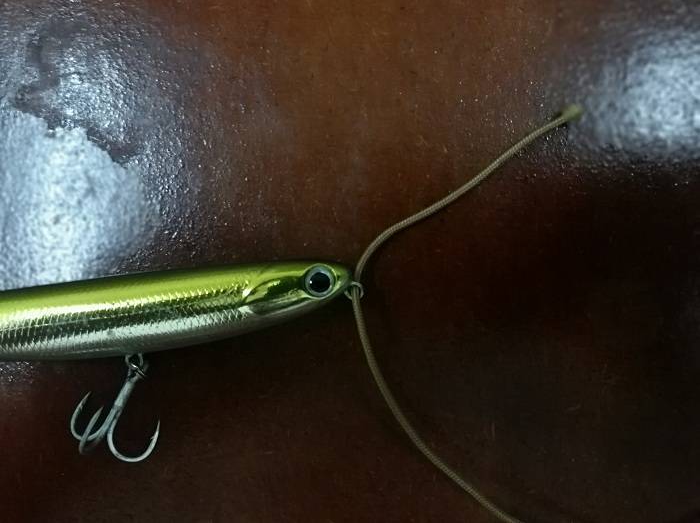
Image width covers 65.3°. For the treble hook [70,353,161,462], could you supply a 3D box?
[{"bbox_3d":[-0.048,0.029,0.112,0.019,0.017,0.020,22,75,1],"label":"treble hook"}]

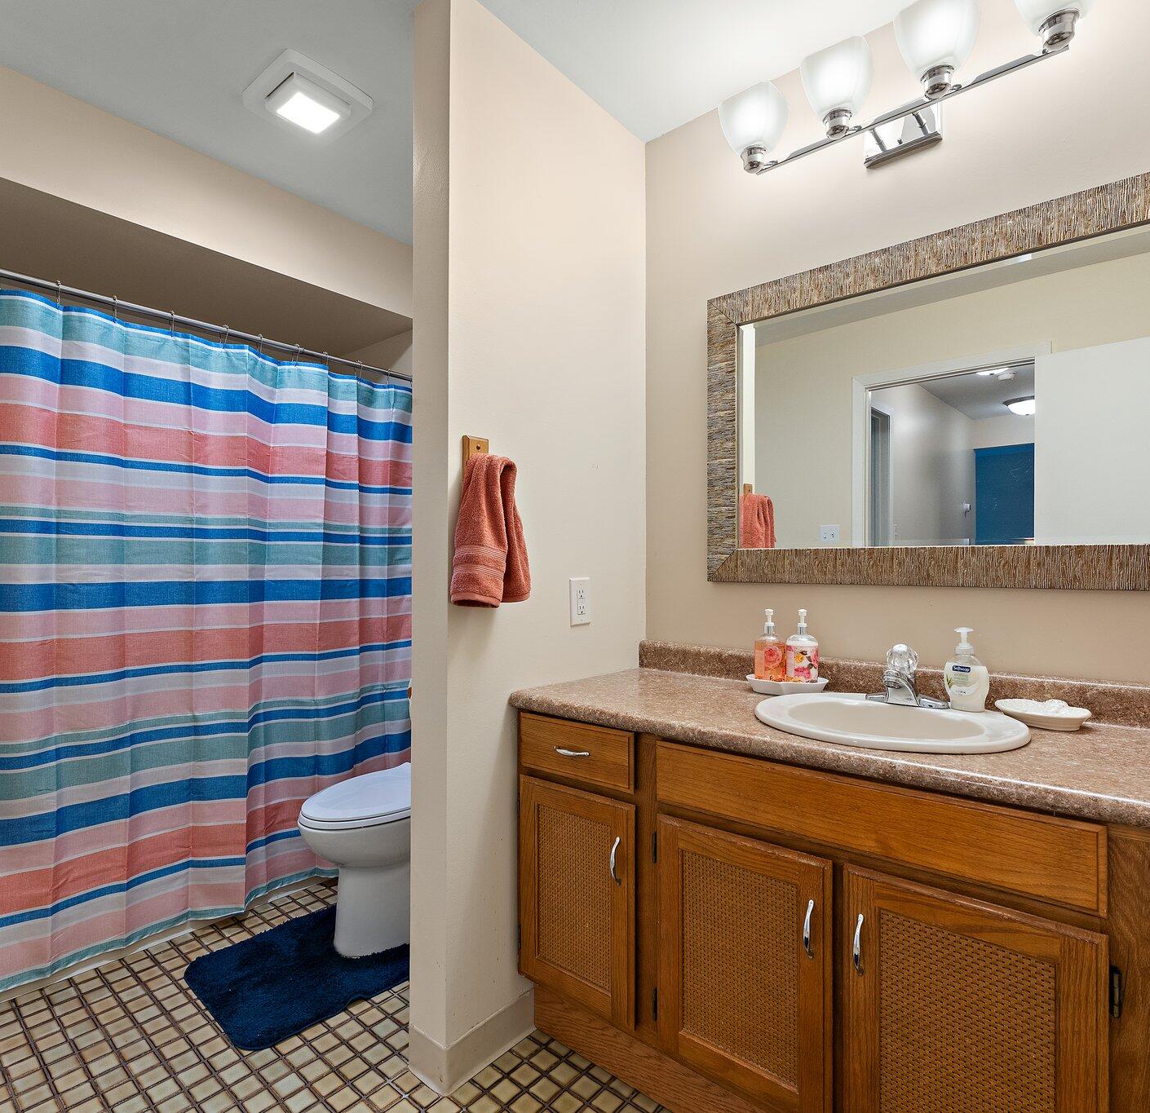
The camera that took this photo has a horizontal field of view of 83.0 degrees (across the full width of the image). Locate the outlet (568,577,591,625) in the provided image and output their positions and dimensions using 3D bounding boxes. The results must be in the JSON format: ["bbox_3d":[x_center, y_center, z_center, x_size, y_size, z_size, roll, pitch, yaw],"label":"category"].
[{"bbox_3d":[0.019,0.123,1.748,0.008,0.126,0.081,-1,-1,40],"label":"outlet"}]

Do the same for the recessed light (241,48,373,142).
[{"bbox_3d":[-0.746,-1.267,1.815,0.270,0.032,0.247,-1,-1,40],"label":"recessed light"}]

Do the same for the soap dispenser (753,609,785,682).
[{"bbox_3d":[0.497,0.230,1.653,0.068,0.190,0.060,0,-1,10],"label":"soap dispenser"}]

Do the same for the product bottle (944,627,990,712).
[{"bbox_3d":[0.811,0.232,1.339,0.080,0.168,0.047,-1,-1,27],"label":"product bottle"}]

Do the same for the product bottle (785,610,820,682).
[{"bbox_3d":[0.564,0.228,1.606,0.068,0.191,0.060,0,-1,8],"label":"product bottle"}]

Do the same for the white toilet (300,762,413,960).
[{"bbox_3d":[-0.510,0.773,2.110,0.450,0.770,0.740,-1,-1,40],"label":"white toilet"}]

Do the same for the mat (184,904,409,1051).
[{"bbox_3d":[-0.738,1.147,1.839,0.520,0.022,0.560,-1,-1,45],"label":"mat"}]

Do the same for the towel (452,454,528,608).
[{"bbox_3d":[-0.166,-0.063,1.409,0.148,0.335,0.135,-1,-1,40],"label":"towel"}]

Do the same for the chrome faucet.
[{"bbox_3d":[0.683,0.255,1.367,0.163,0.125,0.140,-1,-1,40],"label":"chrome faucet"}]

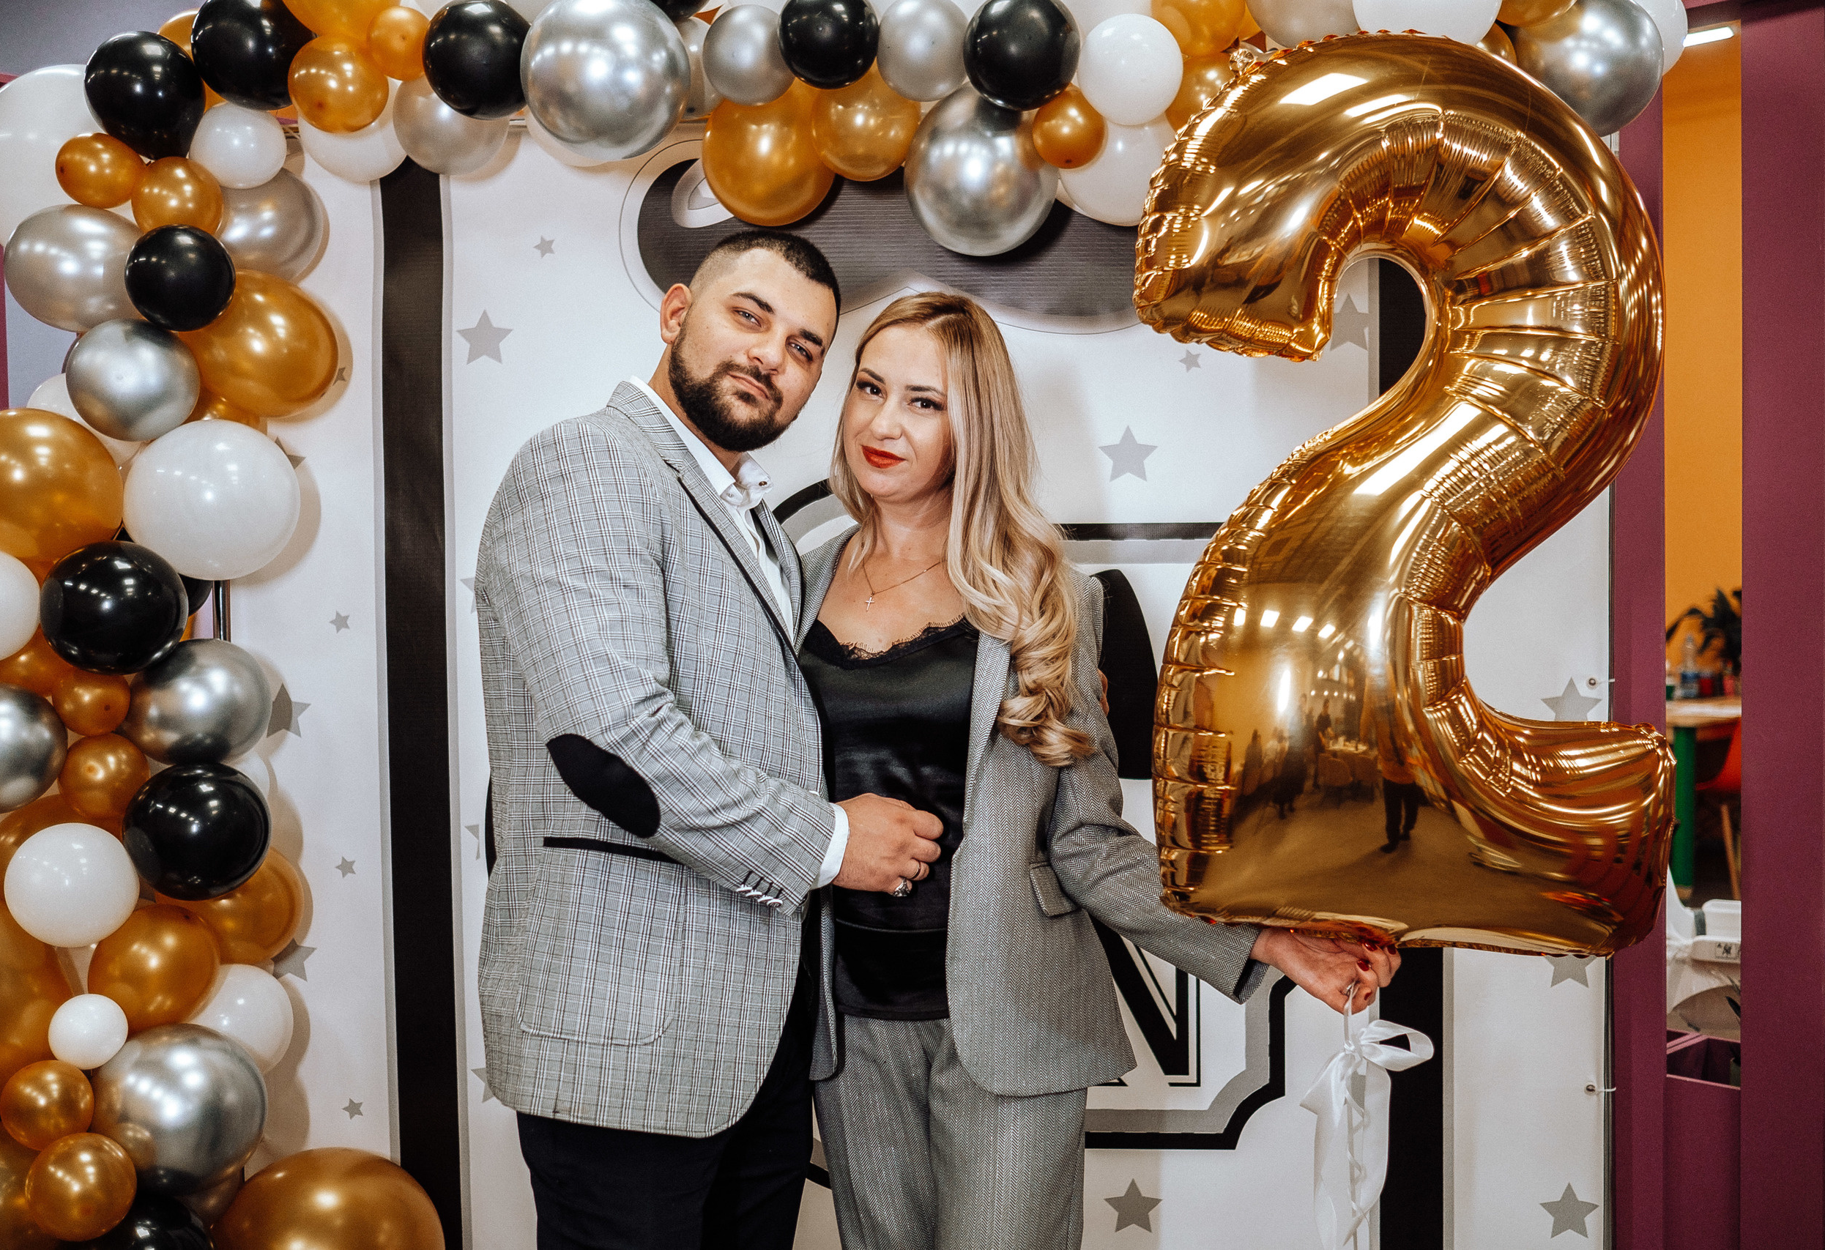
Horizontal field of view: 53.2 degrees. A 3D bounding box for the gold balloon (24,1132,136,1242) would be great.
[{"bbox_3d":[-0.977,0.660,2.140,0.122,0.123,0.129,-2,2,-25],"label":"gold balloon"}]

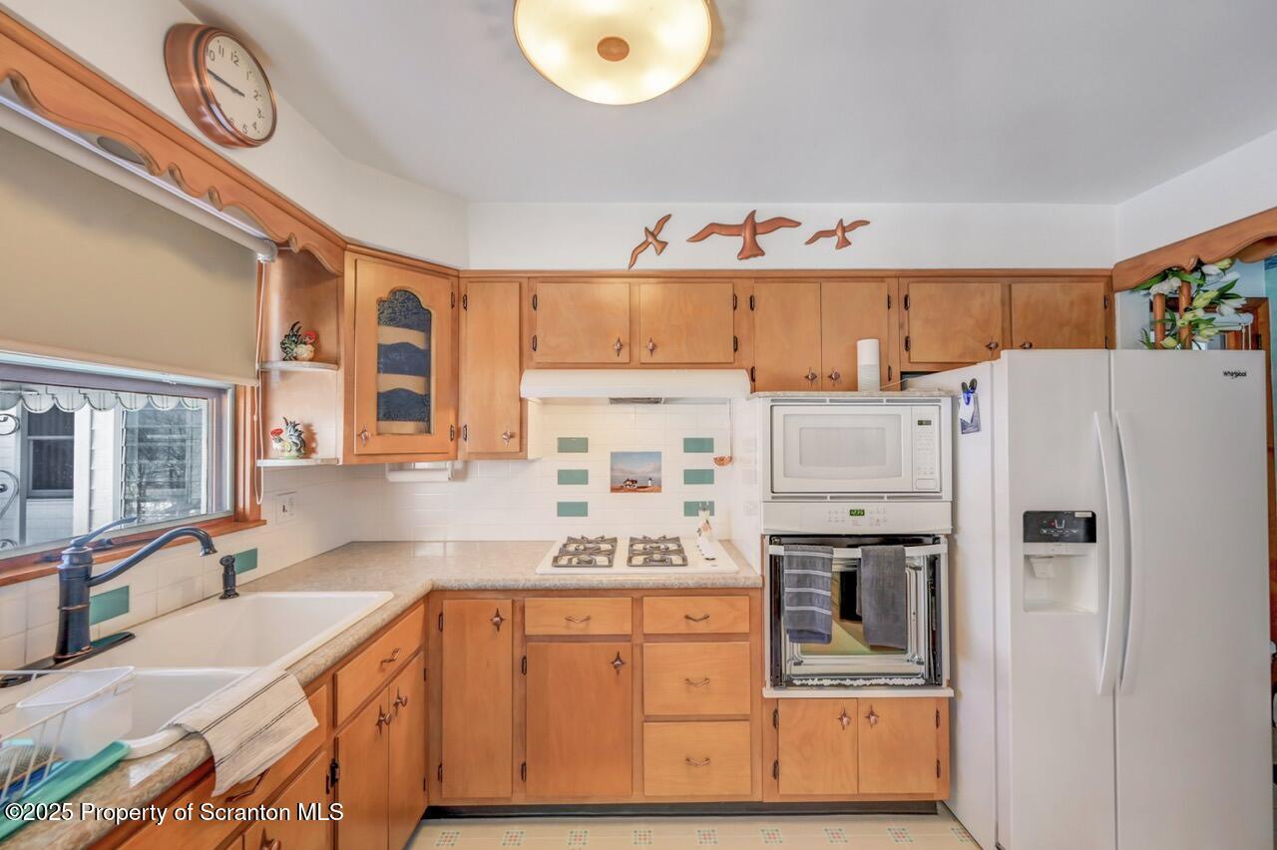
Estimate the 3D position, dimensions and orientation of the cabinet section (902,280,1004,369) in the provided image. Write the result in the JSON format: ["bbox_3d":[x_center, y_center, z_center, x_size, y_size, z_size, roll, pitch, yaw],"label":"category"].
[{"bbox_3d":[1.323,-0.423,2.246,0.440,0.387,0.320,0,-1,0],"label":"cabinet section"}]

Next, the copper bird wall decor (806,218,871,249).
[{"bbox_3d":[0.831,-0.794,2.075,0.275,0.130,0.028,0,0,-1],"label":"copper bird wall decor"}]

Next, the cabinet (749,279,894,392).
[{"bbox_3d":[0.774,-0.372,2.240,0.600,0.485,0.330,0,0,-1],"label":"cabinet"}]

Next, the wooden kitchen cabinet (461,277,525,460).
[{"bbox_3d":[-0.608,-0.237,2.226,0.273,0.753,0.330,0,-1,0],"label":"wooden kitchen cabinet"}]

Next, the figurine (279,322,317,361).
[{"bbox_3d":[-1.162,-0.285,1.698,0.118,0.138,0.075,0,-1,14],"label":"figurine"}]

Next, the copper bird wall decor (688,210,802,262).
[{"bbox_3d":[0.445,-0.795,2.095,0.485,0.210,0.035,0,-1,0],"label":"copper bird wall decor"}]

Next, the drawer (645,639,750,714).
[{"bbox_3d":[0.205,0.903,2.007,0.382,0.263,0.500,0,-1,0],"label":"drawer"}]

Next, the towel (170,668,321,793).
[{"bbox_3d":[-0.800,0.617,1.000,0.160,0.150,0.290,0,0,-1],"label":"towel"}]

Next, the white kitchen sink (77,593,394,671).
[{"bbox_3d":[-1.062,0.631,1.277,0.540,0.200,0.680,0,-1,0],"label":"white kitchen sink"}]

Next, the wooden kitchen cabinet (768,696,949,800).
[{"bbox_3d":[0.776,1.157,2.063,0.654,0.368,0.600,0,-1,0],"label":"wooden kitchen cabinet"}]

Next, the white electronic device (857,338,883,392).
[{"bbox_3d":[0.950,-0.235,2.050,0.084,0.232,0.084,0,0,0],"label":"white electronic device"}]

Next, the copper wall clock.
[{"bbox_3d":[-0.966,-0.786,1.167,0.072,0.242,0.242,0,0,-1],"label":"copper wall clock"}]

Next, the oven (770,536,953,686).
[{"bbox_3d":[0.777,0.667,2.049,0.643,0.548,0.580,0,-1,0],"label":"oven"}]

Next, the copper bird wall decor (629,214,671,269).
[{"bbox_3d":[0.049,-0.763,2.070,0.181,0.231,0.028,0,0,-1],"label":"copper bird wall decor"}]

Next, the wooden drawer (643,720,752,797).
[{"bbox_3d":[0.213,1.203,1.985,0.387,0.270,0.400,0,0,-1],"label":"wooden drawer"}]

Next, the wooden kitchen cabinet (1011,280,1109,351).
[{"bbox_3d":[1.755,-0.425,2.245,0.408,0.372,0.330,0,0,-1],"label":"wooden kitchen cabinet"}]

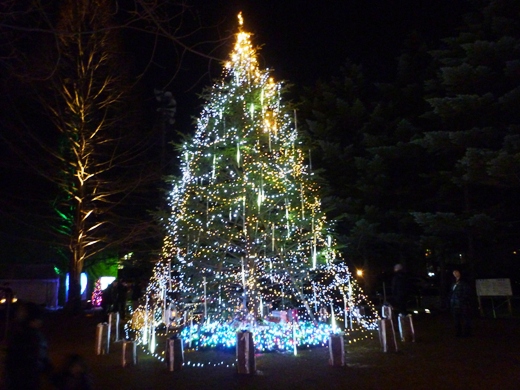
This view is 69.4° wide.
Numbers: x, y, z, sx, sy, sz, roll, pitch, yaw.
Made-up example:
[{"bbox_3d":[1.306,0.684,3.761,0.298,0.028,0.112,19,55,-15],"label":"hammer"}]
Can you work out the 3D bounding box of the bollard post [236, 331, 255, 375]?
[{"bbox_3d":[-0.241,2.677,6.420,0.200,0.665,0.200,-8,-13,27],"label":"bollard post"}]

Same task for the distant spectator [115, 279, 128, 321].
[{"bbox_3d":[-5.786,4.435,15.780,0.520,1.602,0.360,6,-14,-31],"label":"distant spectator"}]

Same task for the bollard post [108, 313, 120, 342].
[{"bbox_3d":[-3.913,3.583,10.175,0.290,0.749,0.290,3,-13,-20],"label":"bollard post"}]

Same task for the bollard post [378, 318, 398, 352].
[{"bbox_3d":[2.711,2.949,7.903,0.240,0.626,0.240,-1,-13,-3],"label":"bollard post"}]

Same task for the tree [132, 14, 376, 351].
[{"bbox_3d":[-0.361,-1.000,10.986,6.300,9.796,6.200,-2,-12,0],"label":"tree"}]

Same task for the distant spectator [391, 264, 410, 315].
[{"bbox_3d":[3.652,2.705,9.722,0.380,1.743,0.500,0,-12,-8],"label":"distant spectator"}]

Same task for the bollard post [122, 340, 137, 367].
[{"bbox_3d":[-2.542,3.088,7.344,0.220,0.457,0.220,6,-15,-30],"label":"bollard post"}]

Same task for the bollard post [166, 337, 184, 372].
[{"bbox_3d":[-1.510,2.852,6.749,0.310,0.550,0.310,1,-13,-13],"label":"bollard post"}]

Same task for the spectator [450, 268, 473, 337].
[{"bbox_3d":[5.172,2.752,9.717,0.310,1.670,0.470,4,-14,-23],"label":"spectator"}]

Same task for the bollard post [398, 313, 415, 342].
[{"bbox_3d":[3.392,3.078,8.705,0.300,0.599,0.300,-6,-13,19],"label":"bollard post"}]

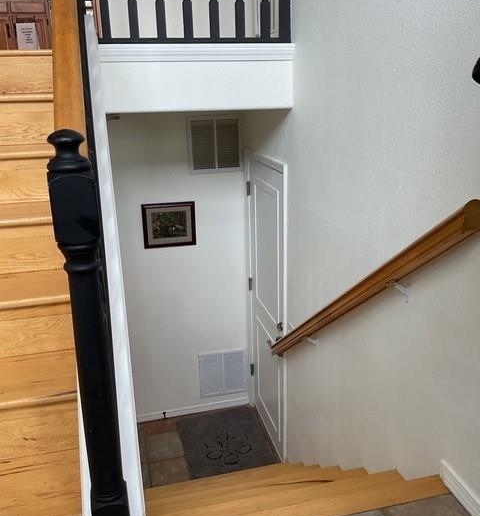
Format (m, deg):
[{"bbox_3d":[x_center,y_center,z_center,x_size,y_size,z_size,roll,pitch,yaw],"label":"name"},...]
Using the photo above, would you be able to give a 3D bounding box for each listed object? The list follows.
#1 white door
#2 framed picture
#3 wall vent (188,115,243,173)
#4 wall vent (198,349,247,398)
[{"bbox_3d":[0.212,0.361,3.761,0.045,2.011,0.842,-5,18,-12],"label":"white door"},{"bbox_3d":[-0.514,-0.236,3.940,0.387,0.332,0.022,-5,18,-12],"label":"framed picture"},{"bbox_3d":[-0.174,-0.815,3.847,0.383,0.414,0.020,-5,18,-12],"label":"wall vent"},{"bbox_3d":[-0.131,0.954,4.405,0.399,0.405,0.020,-5,18,-12],"label":"wall vent"}]

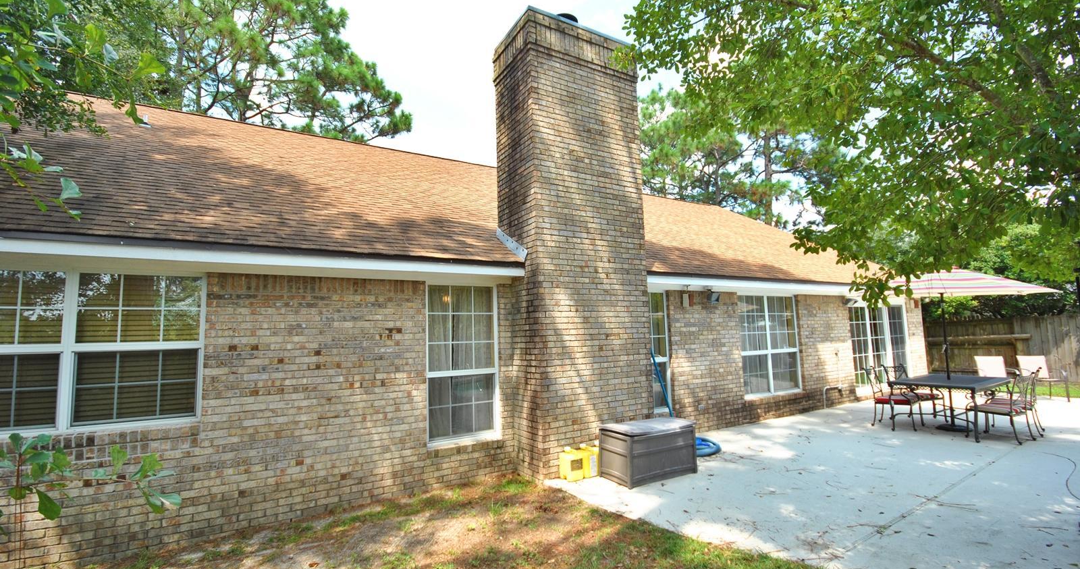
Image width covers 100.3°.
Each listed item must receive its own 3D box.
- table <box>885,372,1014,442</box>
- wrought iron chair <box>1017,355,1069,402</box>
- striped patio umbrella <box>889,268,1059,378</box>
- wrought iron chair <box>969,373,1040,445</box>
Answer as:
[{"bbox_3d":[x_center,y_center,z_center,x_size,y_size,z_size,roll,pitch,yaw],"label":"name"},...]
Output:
[{"bbox_3d":[6.265,1.829,6.840,1.550,0.730,1.010,2,-7,-30],"label":"table"},{"bbox_3d":[10.401,1.909,9.366,0.580,0.920,0.680,-4,-7,21],"label":"wrought iron chair"},{"bbox_3d":[6.289,0.966,6.906,2.400,2.460,2.400,2,-7,-30],"label":"striped patio umbrella"},{"bbox_3d":[6.384,1.675,6.265,0.590,0.910,0.670,2,-7,-27],"label":"wrought iron chair"}]

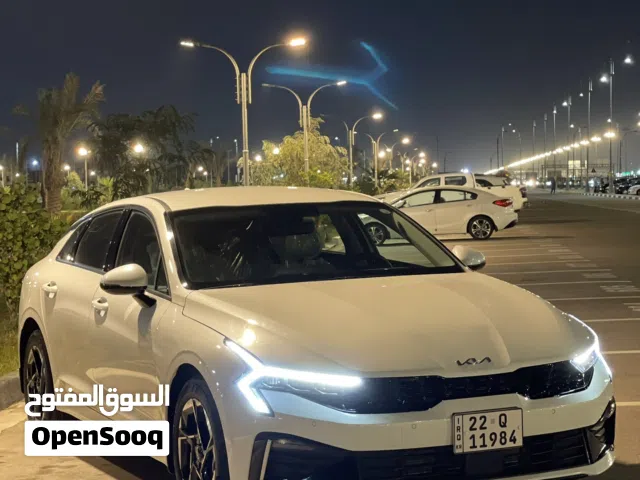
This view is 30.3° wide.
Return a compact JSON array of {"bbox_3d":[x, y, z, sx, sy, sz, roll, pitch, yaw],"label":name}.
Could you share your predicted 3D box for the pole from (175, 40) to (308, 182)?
[{"bbox_3d":[-2.260,-3.050,36.000,3.800,6.200,0.350,-2,2,7],"label":"pole"}]

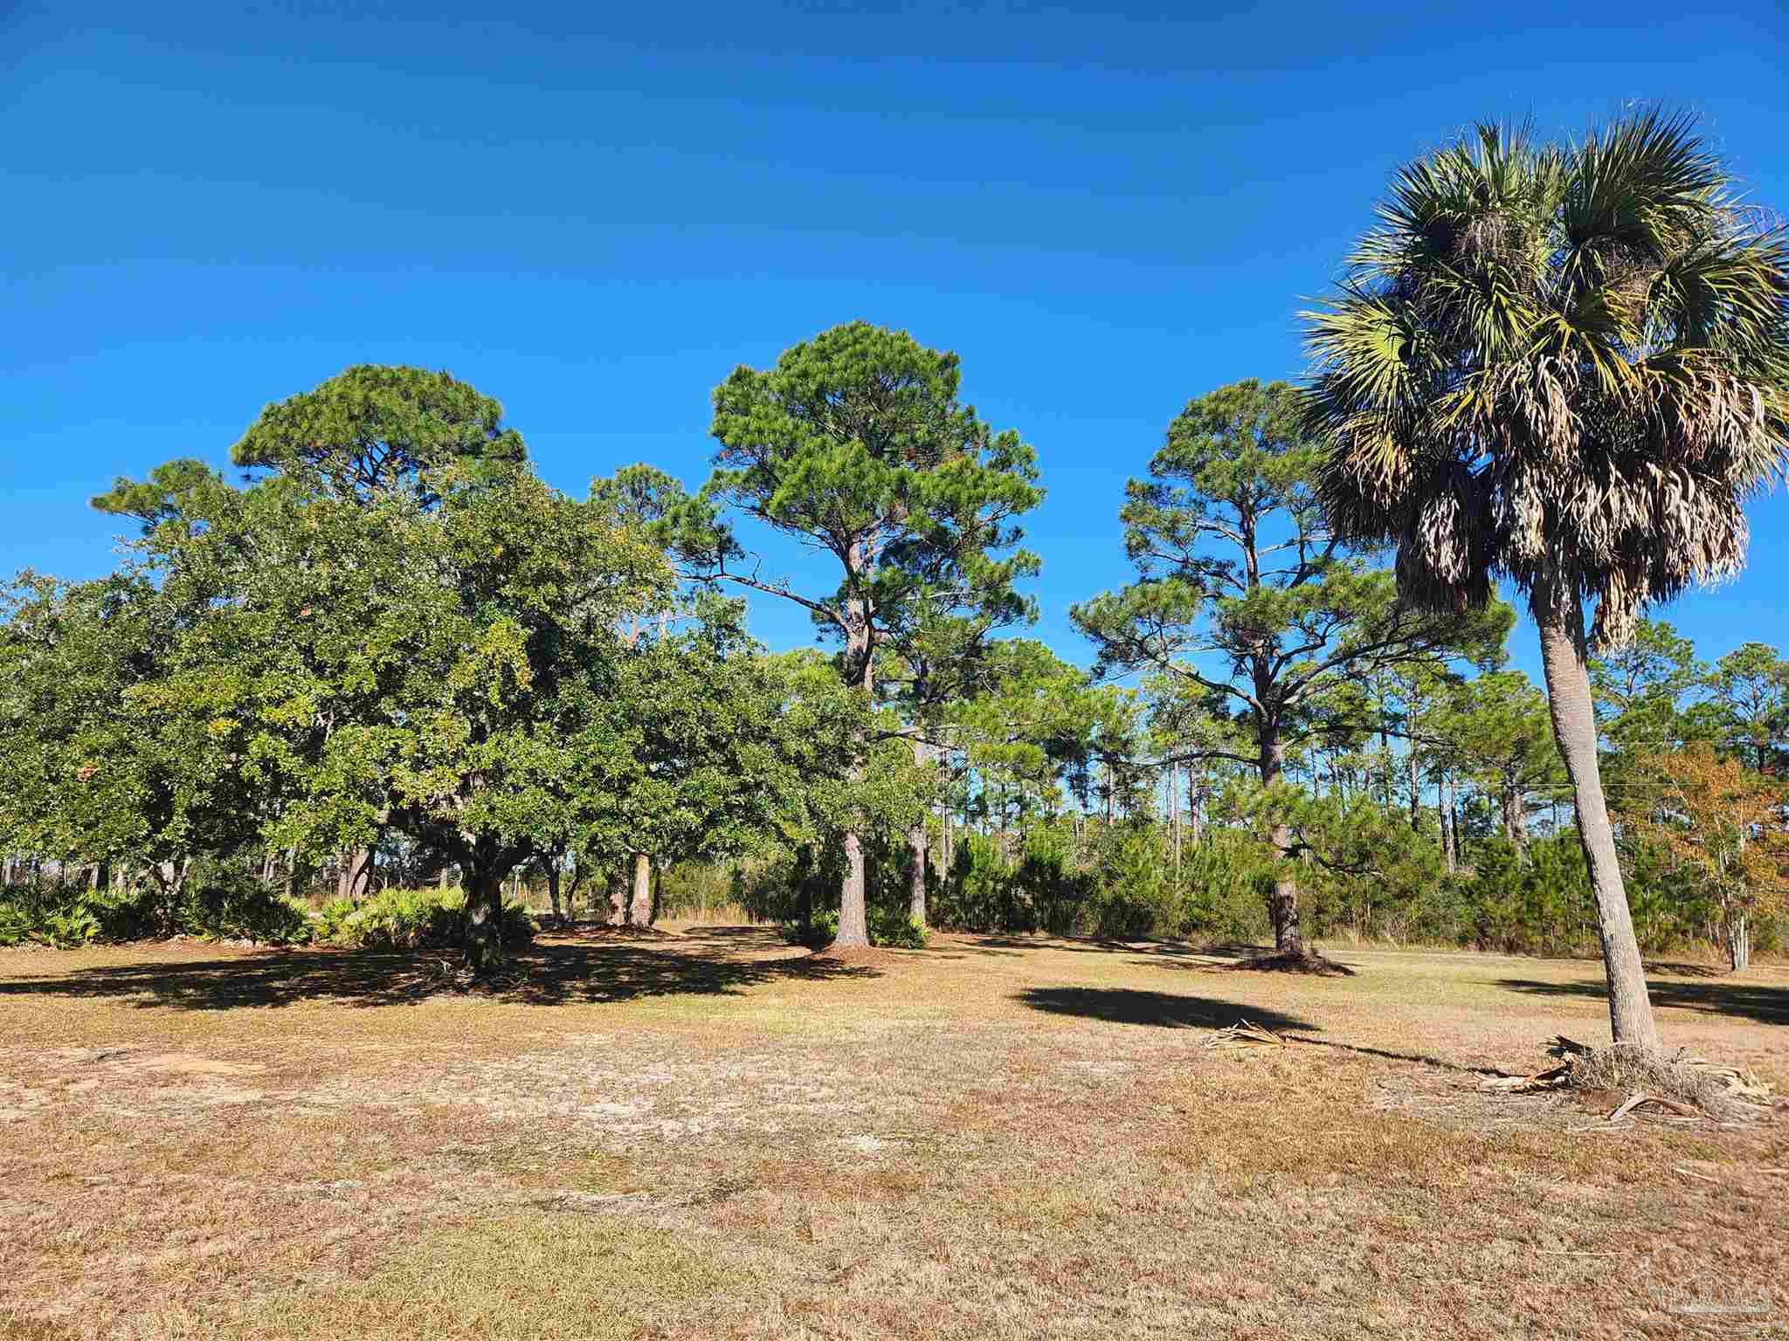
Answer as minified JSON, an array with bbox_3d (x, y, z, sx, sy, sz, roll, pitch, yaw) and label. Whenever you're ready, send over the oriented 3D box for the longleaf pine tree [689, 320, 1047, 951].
[{"bbox_3d":[-0.640,-0.879,27.812,7.800,14.500,7.400,0,-10,0],"label":"longleaf pine tree"}]

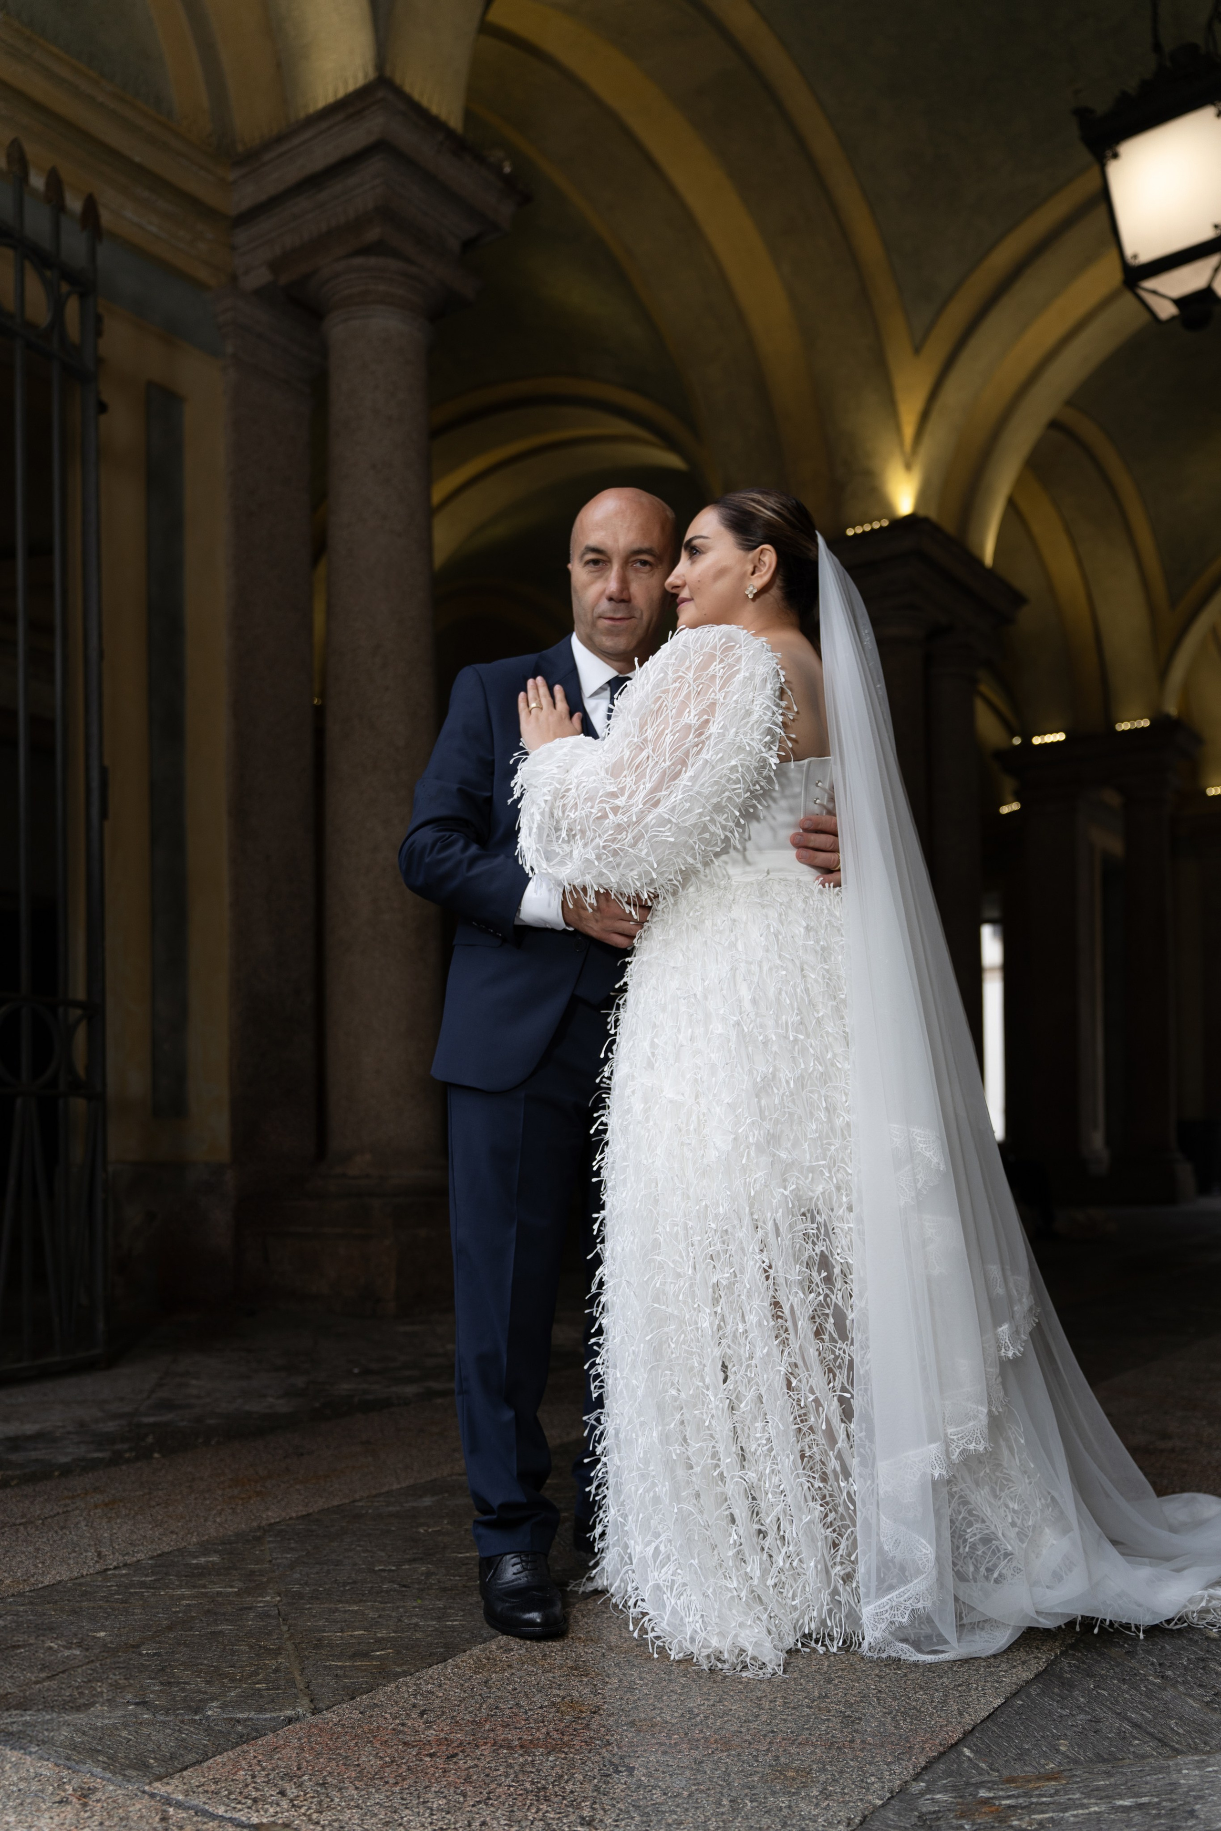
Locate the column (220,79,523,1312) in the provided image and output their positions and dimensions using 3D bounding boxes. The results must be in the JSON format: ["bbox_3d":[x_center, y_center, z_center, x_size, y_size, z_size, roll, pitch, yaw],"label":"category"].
[{"bbox_3d":[-1.195,-0.949,7.282,1.200,5.762,1.050,-1,-2,37],"label":"column"}]

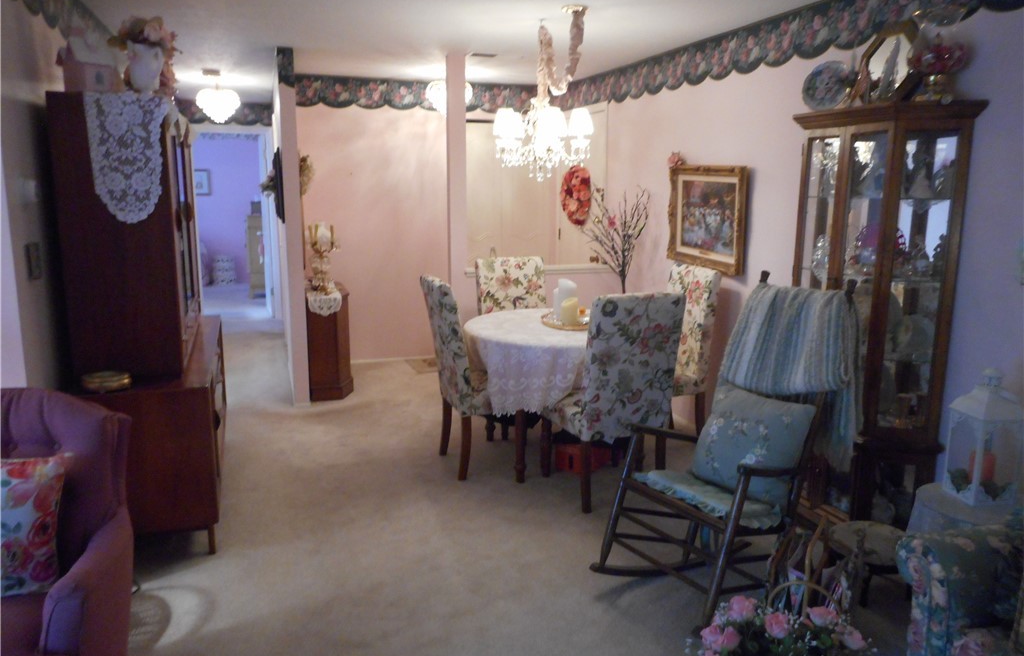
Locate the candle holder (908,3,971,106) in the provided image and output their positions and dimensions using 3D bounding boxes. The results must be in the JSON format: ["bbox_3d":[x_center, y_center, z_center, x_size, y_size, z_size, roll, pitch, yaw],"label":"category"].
[{"bbox_3d":[1.670,-1.073,2.912,0.210,0.375,0.210,-4,11,-19],"label":"candle holder"}]

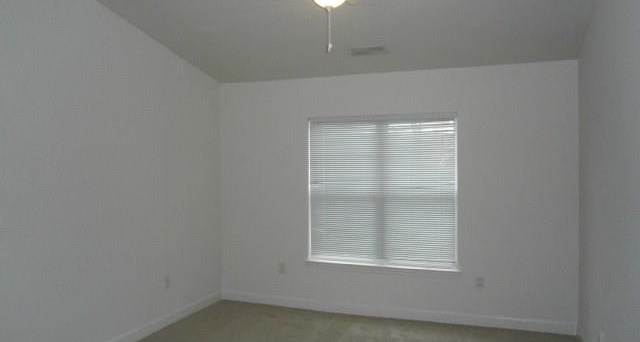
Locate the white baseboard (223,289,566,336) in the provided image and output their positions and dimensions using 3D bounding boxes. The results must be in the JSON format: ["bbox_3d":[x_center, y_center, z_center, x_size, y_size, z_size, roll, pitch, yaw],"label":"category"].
[{"bbox_3d":[0.570,1.413,4.825,3.600,0.104,0.020,0,1,20],"label":"white baseboard"}]

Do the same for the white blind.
[{"bbox_3d":[0.611,0.206,4.839,1.530,1.520,0.100,0,1,20],"label":"white blind"}]

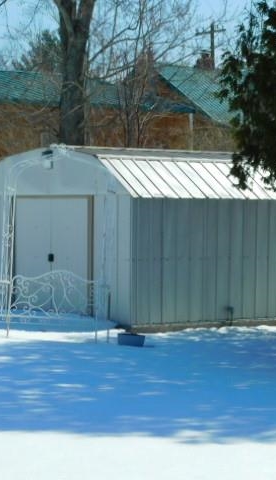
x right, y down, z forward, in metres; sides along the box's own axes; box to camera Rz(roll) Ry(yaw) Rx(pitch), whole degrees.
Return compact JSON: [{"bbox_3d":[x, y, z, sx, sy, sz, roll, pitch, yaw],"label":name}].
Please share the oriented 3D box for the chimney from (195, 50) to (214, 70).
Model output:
[{"bbox_3d":[2.788,-7.426,70.000,0.550,0.950,0.550,-1,2,-44],"label":"chimney"}]

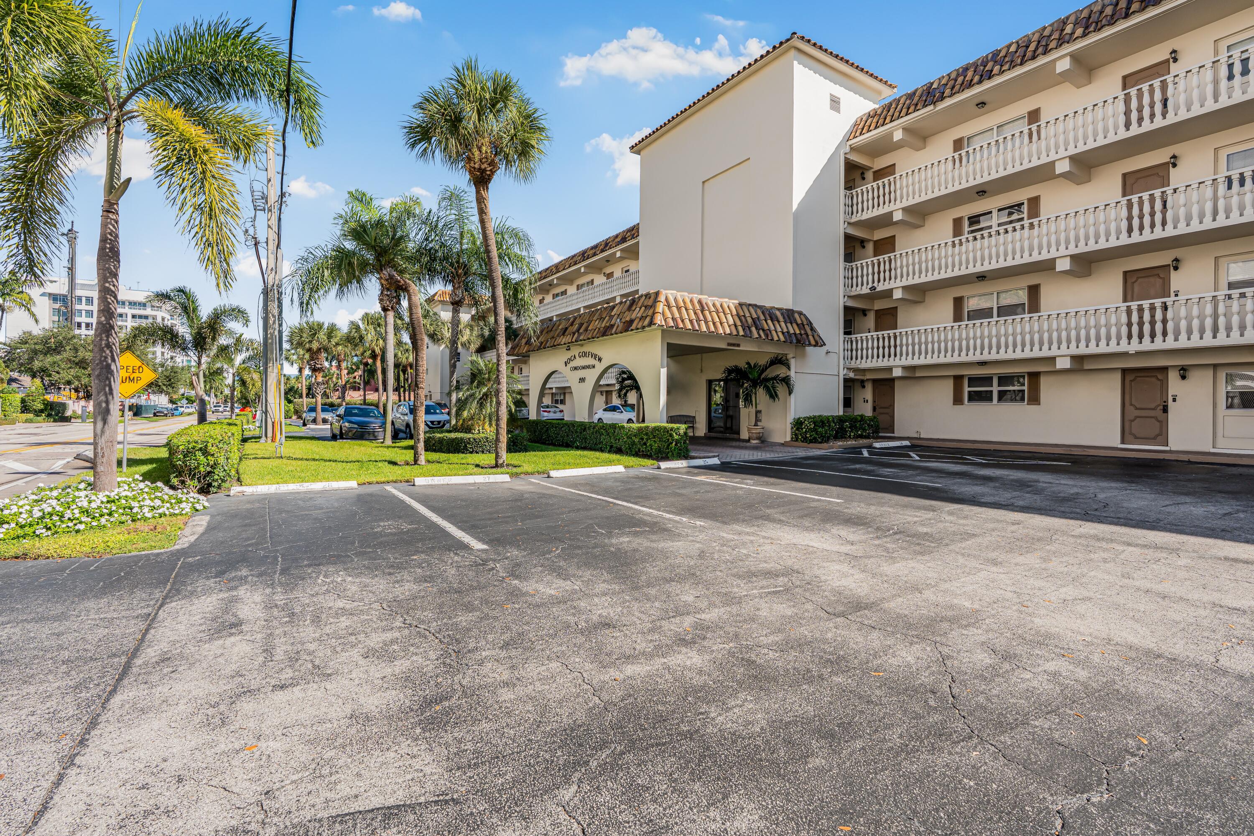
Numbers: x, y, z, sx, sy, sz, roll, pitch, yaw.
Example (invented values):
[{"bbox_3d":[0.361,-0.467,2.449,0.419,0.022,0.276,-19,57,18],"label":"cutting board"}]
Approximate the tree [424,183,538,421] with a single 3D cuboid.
[{"bbox_3d":[-5.988,-4.111,22.185,4.600,10.200,4.600,0,1,-15],"label":"tree"}]

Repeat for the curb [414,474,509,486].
[{"bbox_3d":[-3.075,1.167,10.513,1.800,0.125,0.160,-1,1,-22],"label":"curb"}]

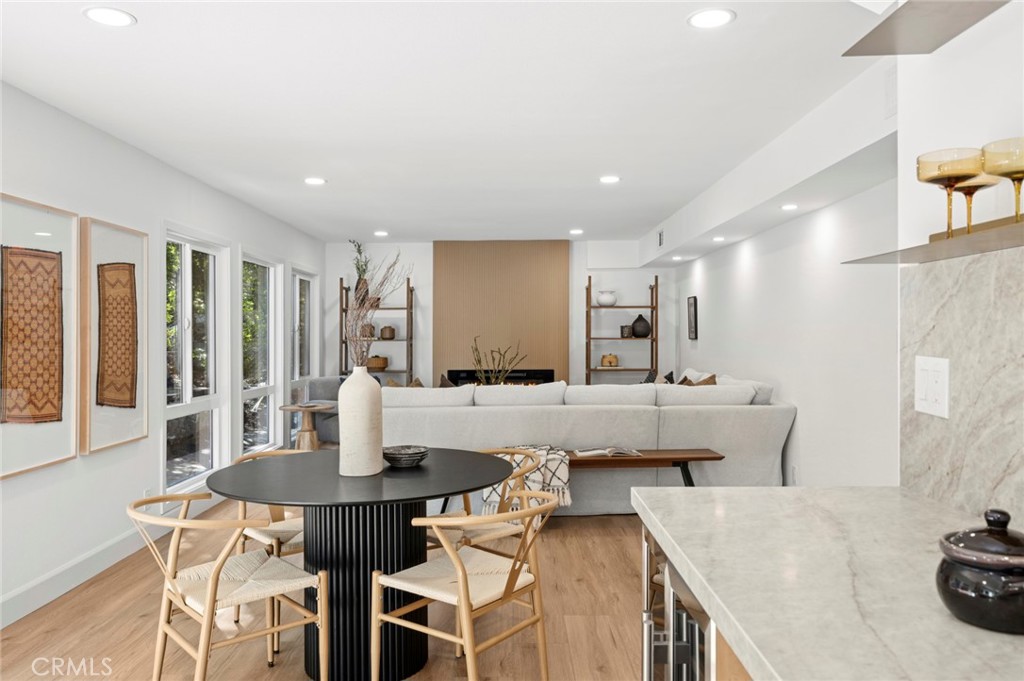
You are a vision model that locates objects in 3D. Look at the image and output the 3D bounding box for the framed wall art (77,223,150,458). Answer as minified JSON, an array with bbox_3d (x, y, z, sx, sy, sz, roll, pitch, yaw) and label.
[{"bbox_3d":[-2.255,-0.026,4.223,0.045,1.250,0.650,0,0,0],"label":"framed wall art"}]

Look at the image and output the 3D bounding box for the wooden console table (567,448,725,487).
[{"bbox_3d":[0.409,1.023,5.063,2.000,0.490,0.370,0,0,-3],"label":"wooden console table"}]

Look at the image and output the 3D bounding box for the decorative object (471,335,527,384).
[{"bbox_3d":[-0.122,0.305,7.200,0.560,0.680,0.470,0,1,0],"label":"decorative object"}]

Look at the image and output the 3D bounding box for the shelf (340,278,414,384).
[{"bbox_3d":[-1.593,0.261,8.807,0.815,1.971,0.360,0,0,0],"label":"shelf"}]

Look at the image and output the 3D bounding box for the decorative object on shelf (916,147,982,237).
[{"bbox_3d":[0.807,-0.259,1.360,0.103,0.162,0.103,0,1,0],"label":"decorative object on shelf"}]

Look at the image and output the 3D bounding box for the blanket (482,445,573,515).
[{"bbox_3d":[0.094,0.953,5.006,0.600,0.430,0.420,0,0,-3],"label":"blanket"}]

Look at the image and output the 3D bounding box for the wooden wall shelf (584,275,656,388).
[{"bbox_3d":[1.290,0.242,8.750,0.820,1.970,0.340,0,1,0],"label":"wooden wall shelf"}]

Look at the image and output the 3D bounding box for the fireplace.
[{"bbox_3d":[-0.130,0.593,8.874,1.278,0.500,0.140,0,0,0],"label":"fireplace"}]

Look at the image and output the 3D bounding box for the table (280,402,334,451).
[{"bbox_3d":[-1.923,0.934,6.950,0.530,0.620,0.530,0,1,0],"label":"table"}]

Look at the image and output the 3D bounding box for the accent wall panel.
[{"bbox_3d":[-0.134,0.025,8.900,1.625,2.440,0.190,0,0,0],"label":"accent wall panel"}]

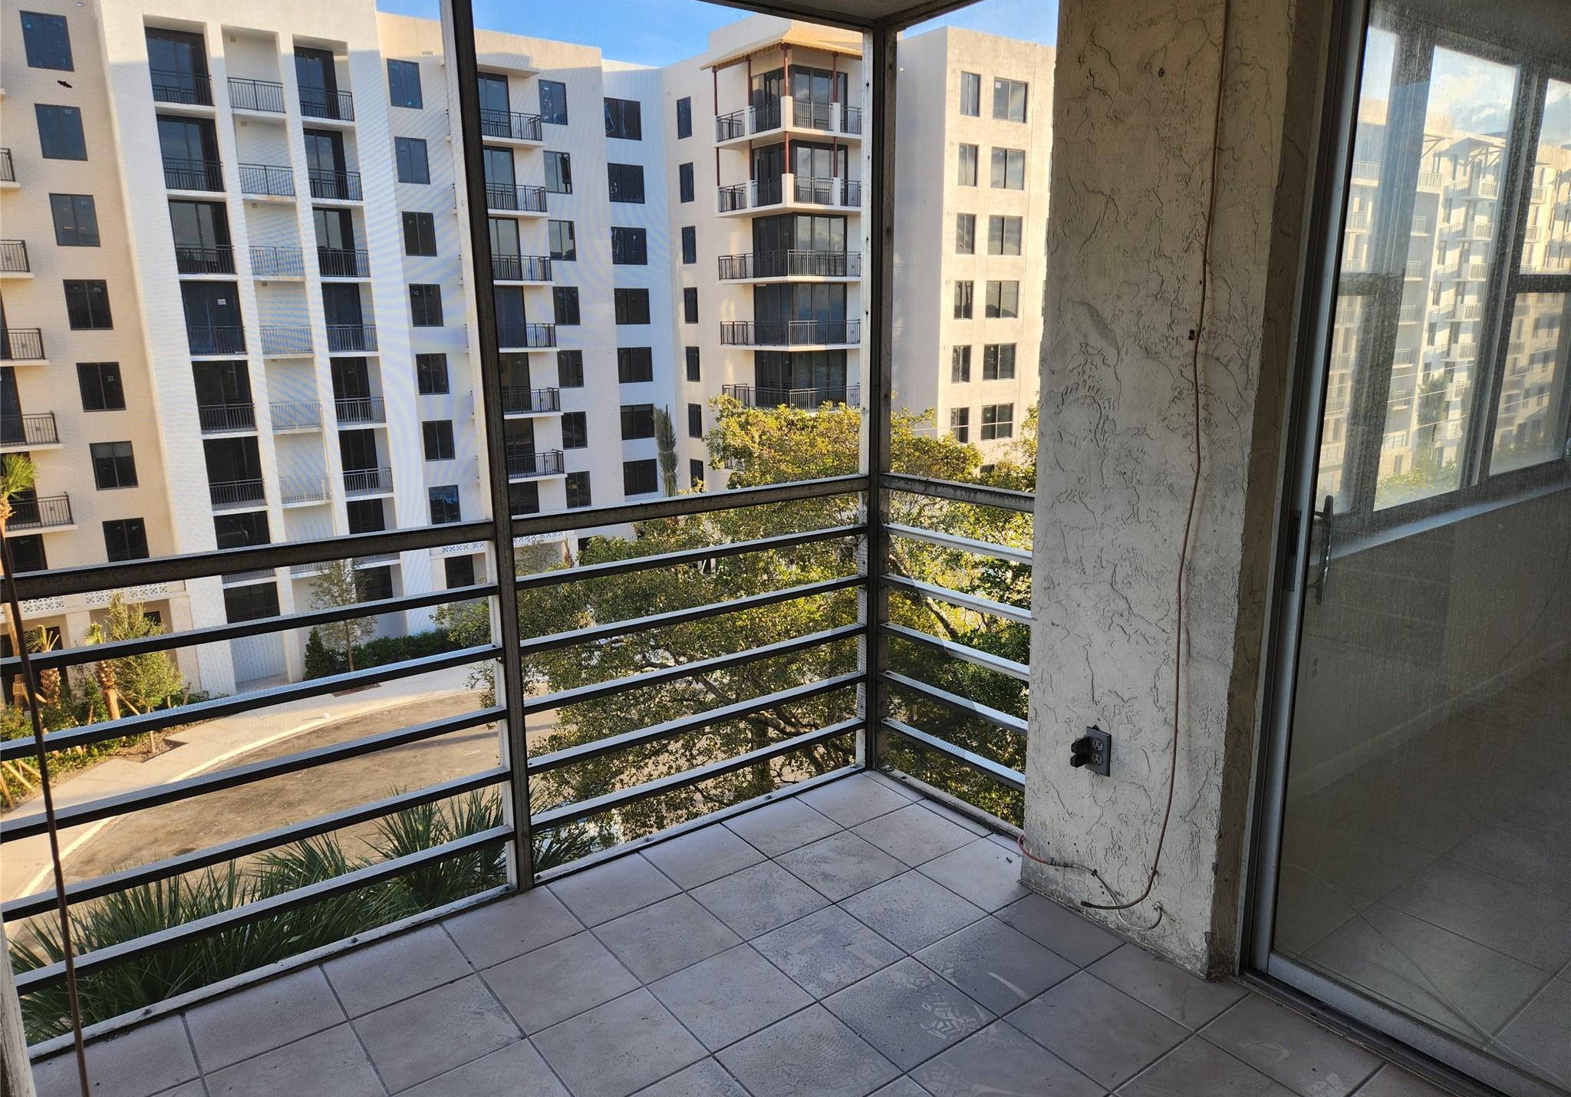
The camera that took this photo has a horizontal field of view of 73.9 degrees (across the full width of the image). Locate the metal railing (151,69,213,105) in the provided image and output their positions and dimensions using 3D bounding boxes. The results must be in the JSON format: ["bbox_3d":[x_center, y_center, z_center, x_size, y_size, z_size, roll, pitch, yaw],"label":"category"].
[{"bbox_3d":[-22.543,-17.096,39.007,1.984,1.200,1.500,-10,16,-34],"label":"metal railing"}]

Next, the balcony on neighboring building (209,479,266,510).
[{"bbox_3d":[-21.953,-2.160,41.934,1.980,1.080,0.060,-11,15,-38],"label":"balcony on neighboring building"}]

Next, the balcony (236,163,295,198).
[{"bbox_3d":[-20.078,-14.046,40.241,1.861,1.190,1.300,-10,16,-36],"label":"balcony"}]

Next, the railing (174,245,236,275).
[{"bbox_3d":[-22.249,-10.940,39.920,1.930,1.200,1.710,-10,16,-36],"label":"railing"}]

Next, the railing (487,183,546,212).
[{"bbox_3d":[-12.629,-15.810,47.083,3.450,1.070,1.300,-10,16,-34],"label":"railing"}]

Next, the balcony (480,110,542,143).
[{"bbox_3d":[-12.735,-18.531,46.034,4.173,1.200,1.290,-10,16,-36],"label":"balcony"}]

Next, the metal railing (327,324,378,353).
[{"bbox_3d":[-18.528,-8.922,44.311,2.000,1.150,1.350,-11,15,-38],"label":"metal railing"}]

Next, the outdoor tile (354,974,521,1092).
[{"bbox_3d":[-0.807,1.118,2.421,0.303,0.012,0.303,-9,16,-36],"label":"outdoor tile"}]

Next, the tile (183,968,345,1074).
[{"bbox_3d":[-1.226,1.107,2.465,0.303,0.010,0.272,-9,16,-36],"label":"tile"}]

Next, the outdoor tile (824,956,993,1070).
[{"bbox_3d":[0.294,1.103,2.487,0.297,0.011,0.297,-10,15,-36],"label":"outdoor tile"}]

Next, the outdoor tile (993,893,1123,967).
[{"bbox_3d":[0.739,1.026,2.811,0.187,0.011,0.297,-10,15,-36],"label":"outdoor tile"}]

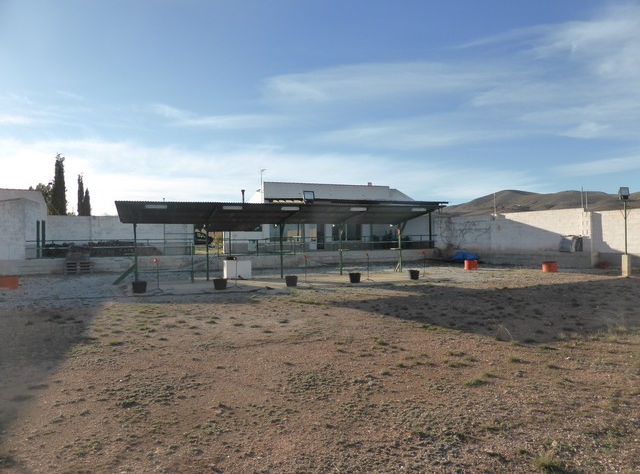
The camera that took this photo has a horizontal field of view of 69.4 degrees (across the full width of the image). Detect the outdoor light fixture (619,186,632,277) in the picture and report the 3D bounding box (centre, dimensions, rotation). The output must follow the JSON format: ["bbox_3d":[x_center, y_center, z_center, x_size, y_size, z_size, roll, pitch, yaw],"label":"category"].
[{"bbox_3d":[10.666,-0.167,16.100,0.400,3.150,0.380,-1,1,12],"label":"outdoor light fixture"}]

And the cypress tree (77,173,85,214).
[{"bbox_3d":[-23.739,-2.440,46.055,0.850,7.760,0.850,-1,1,0],"label":"cypress tree"}]

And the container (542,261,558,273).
[{"bbox_3d":[9.076,1.213,18.200,0.590,0.420,0.590,-1,1,-21],"label":"container"}]

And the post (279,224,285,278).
[{"bbox_3d":[-1.475,0.539,17.800,0.130,2.070,0.130,-1,1,-21],"label":"post"}]

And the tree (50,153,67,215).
[{"bbox_3d":[-22.509,-2.837,40.061,1.350,8.690,1.350,-1,1,0],"label":"tree"}]

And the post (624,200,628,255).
[{"bbox_3d":[10.683,-0.303,16.100,0.100,1.900,0.100,-1,1,-21],"label":"post"}]

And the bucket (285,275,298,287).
[{"bbox_3d":[-0.918,1.460,15.000,0.430,0.330,0.430,-1,1,0],"label":"bucket"}]

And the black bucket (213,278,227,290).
[{"bbox_3d":[-3.121,1.478,14.500,0.440,0.330,0.440,-1,1,-21],"label":"black bucket"}]

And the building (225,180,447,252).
[{"bbox_3d":[0.448,-1.223,28.615,12.800,3.950,5.500,-1,1,-25],"label":"building"}]

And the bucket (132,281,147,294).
[{"bbox_3d":[-5.403,1.522,13.850,0.440,0.330,0.440,-1,1,-21],"label":"bucket"}]

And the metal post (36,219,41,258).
[{"bbox_3d":[-12.664,0.090,20.800,0.120,1.660,0.120,-1,1,-21],"label":"metal post"}]

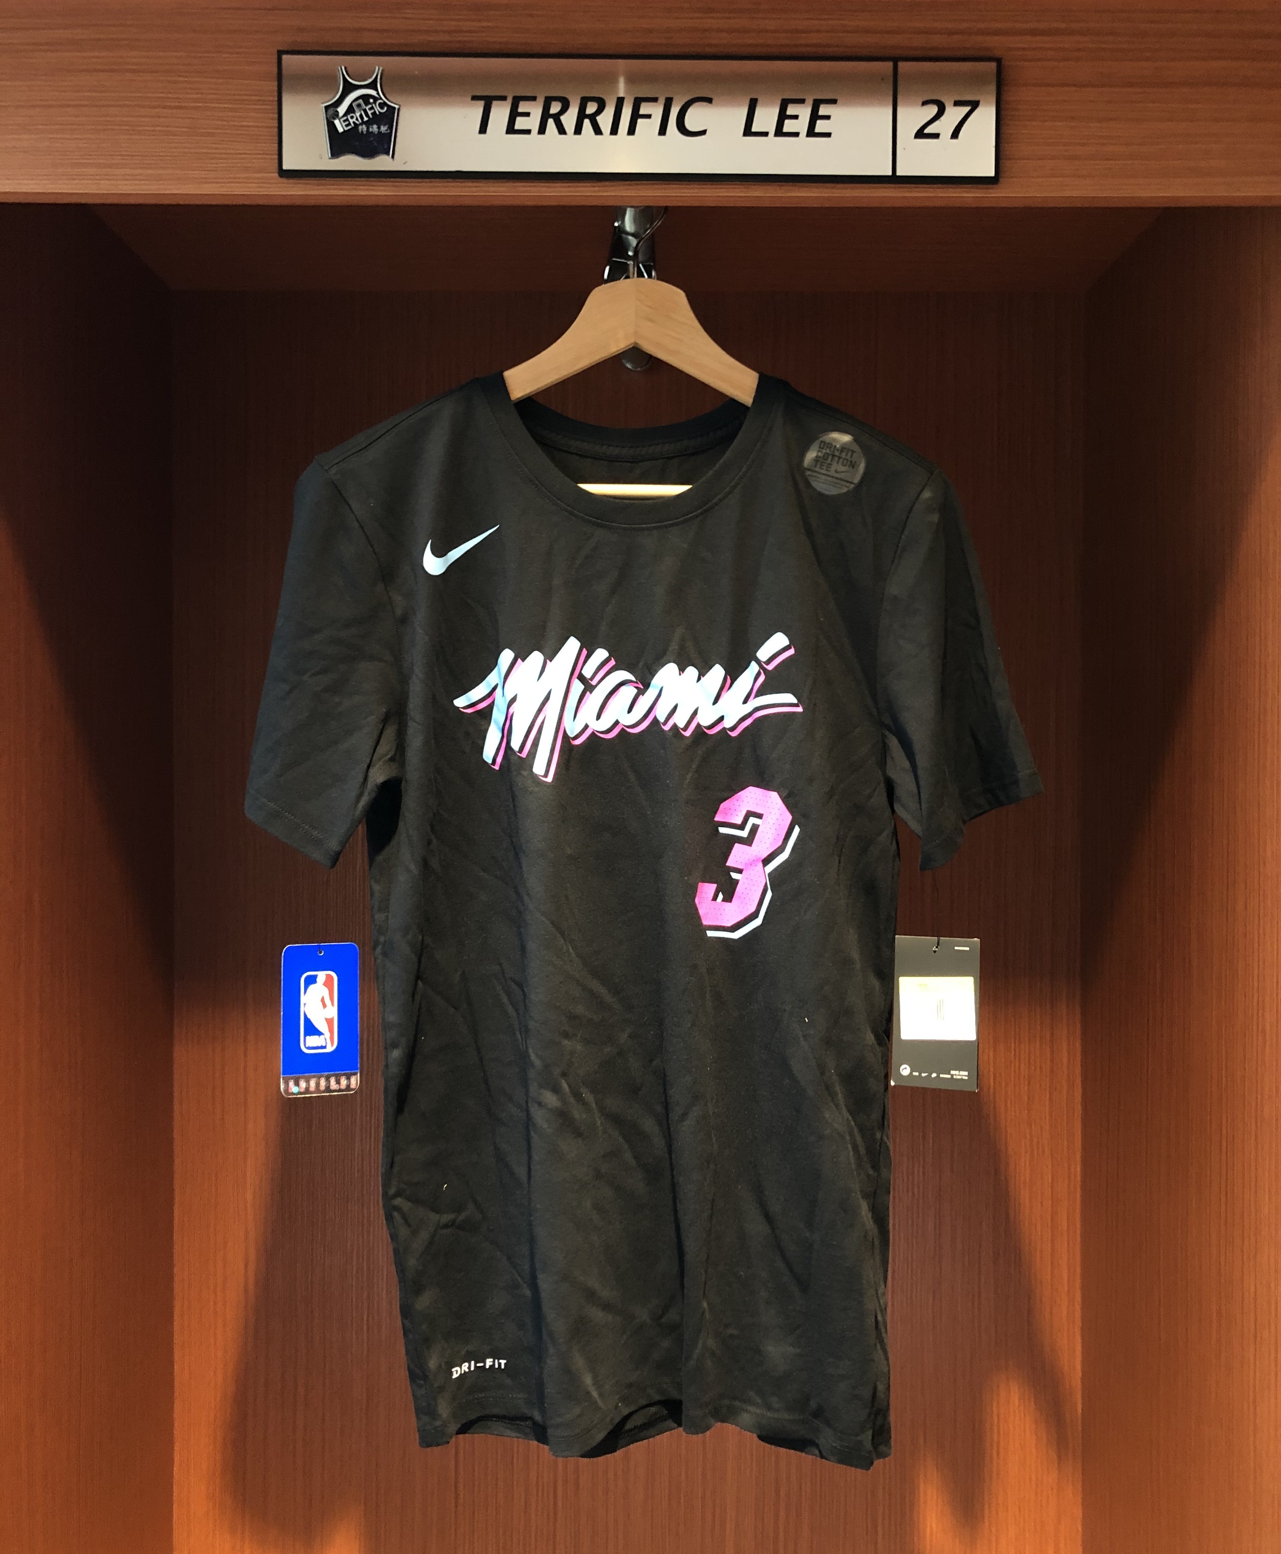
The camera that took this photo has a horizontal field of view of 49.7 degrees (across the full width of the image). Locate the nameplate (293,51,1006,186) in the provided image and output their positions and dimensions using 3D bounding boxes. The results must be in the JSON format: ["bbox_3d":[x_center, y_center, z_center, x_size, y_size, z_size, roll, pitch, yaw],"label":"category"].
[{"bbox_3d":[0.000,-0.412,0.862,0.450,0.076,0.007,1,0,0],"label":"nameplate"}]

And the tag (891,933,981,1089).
[{"bbox_3d":[0.202,0.161,0.940,0.058,0.103,0.003,1,0,9],"label":"tag"}]

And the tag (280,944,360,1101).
[{"bbox_3d":[-0.217,0.165,0.940,0.053,0.103,0.003,0,0,-9],"label":"tag"}]

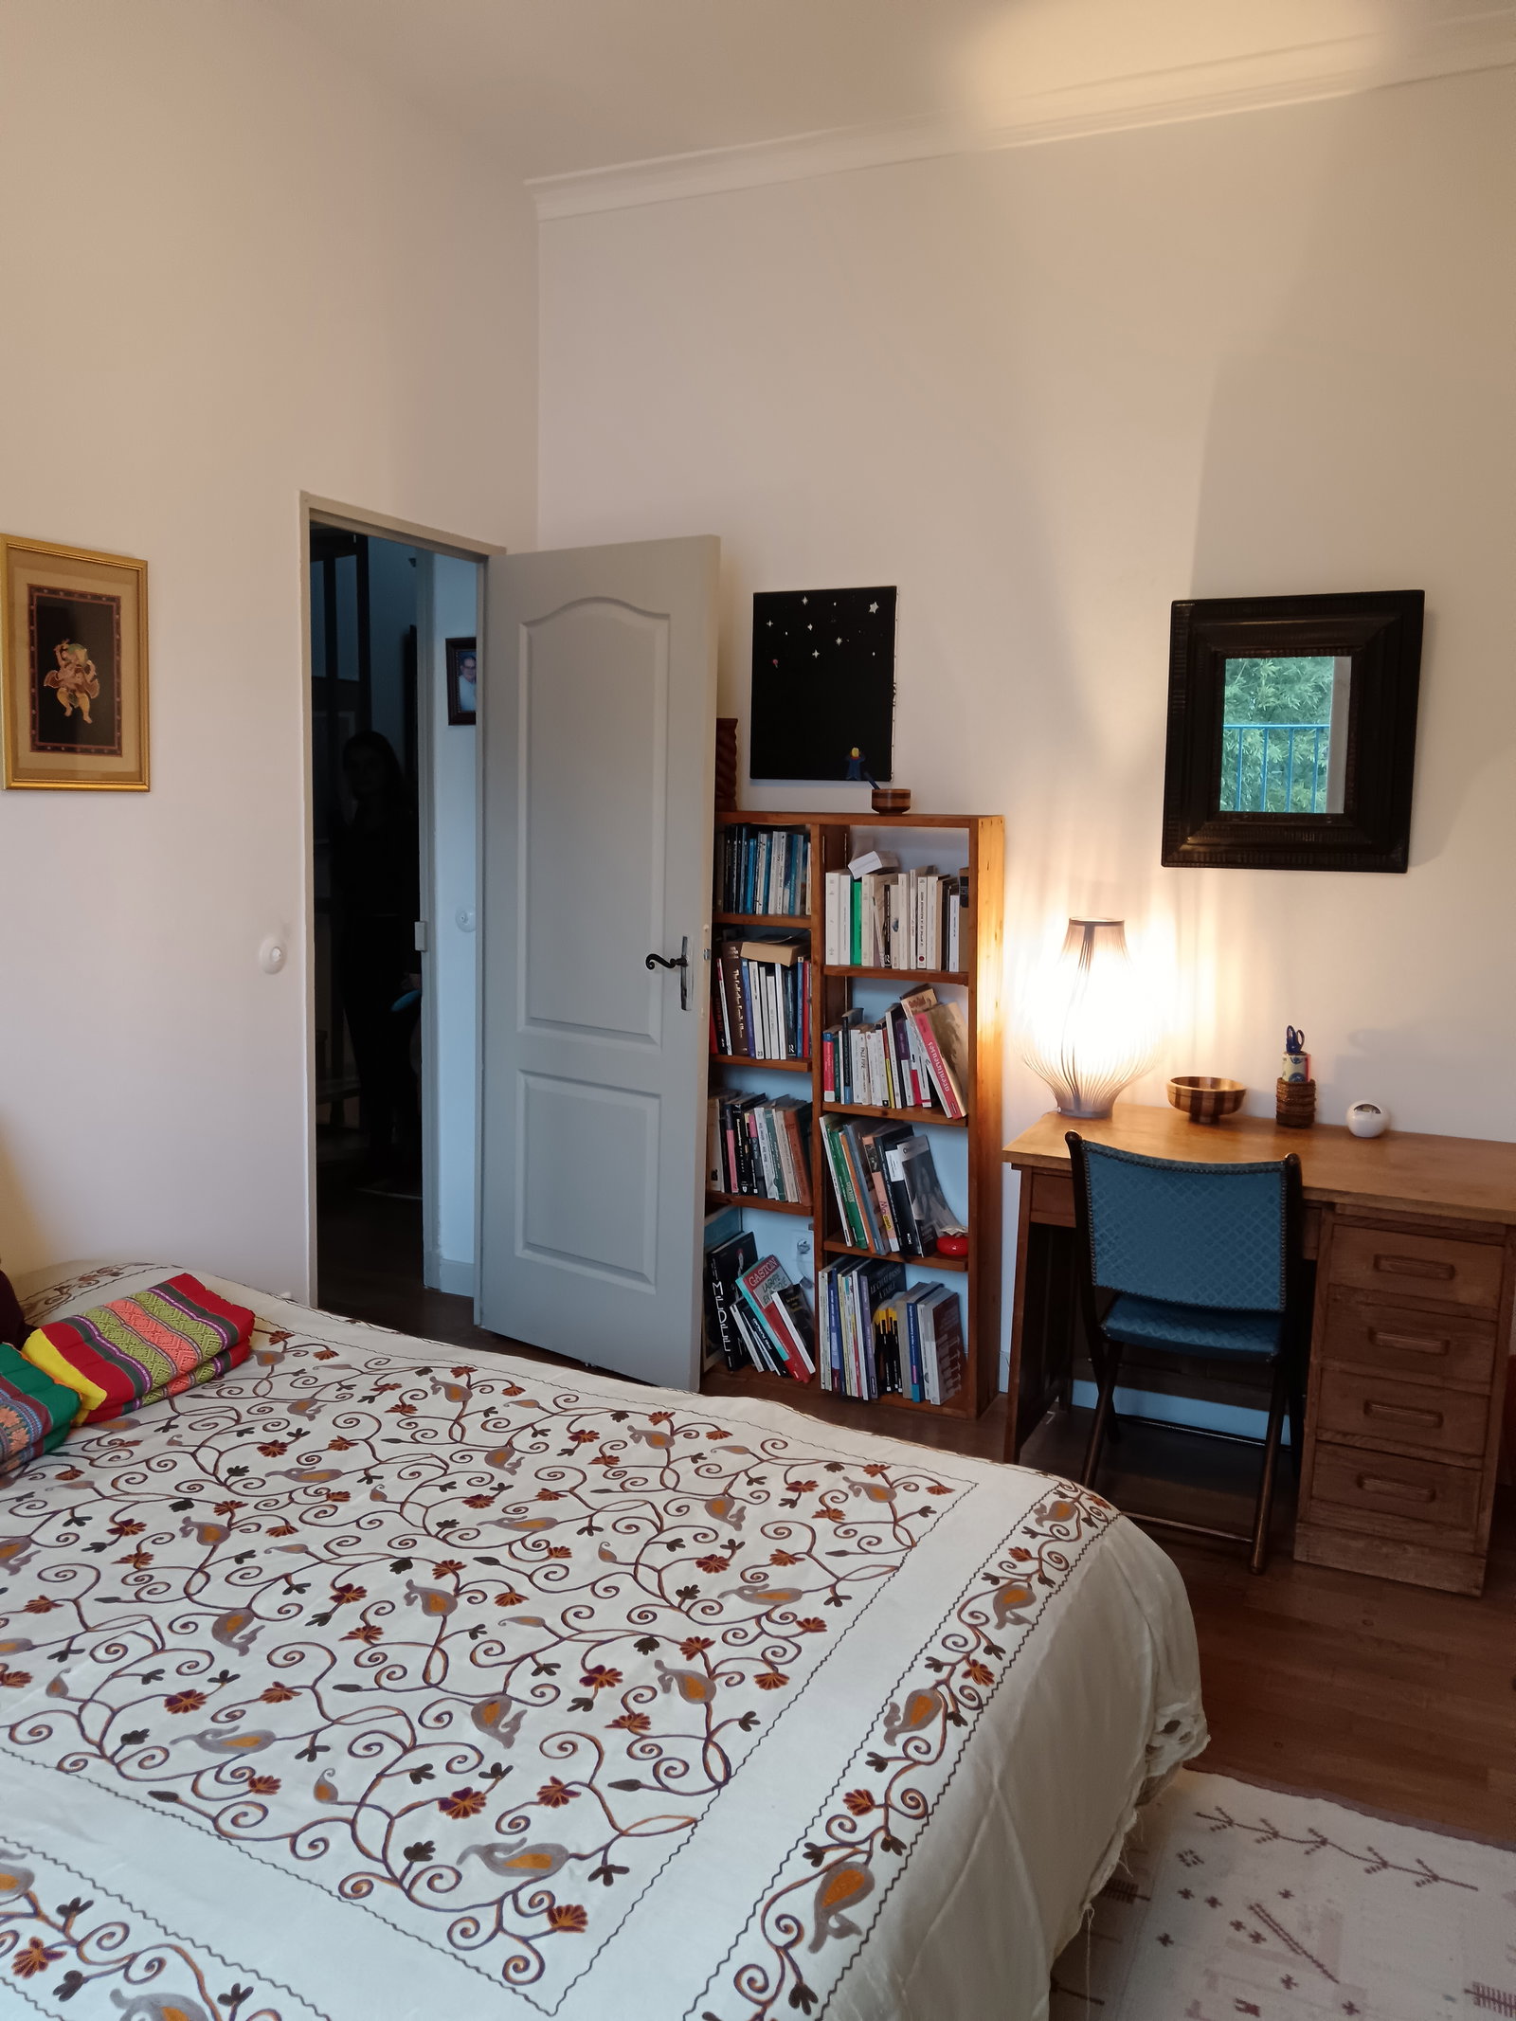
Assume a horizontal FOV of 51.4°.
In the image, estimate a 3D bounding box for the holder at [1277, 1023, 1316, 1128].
[{"bbox_3d":[1.208,0.146,3.521,0.088,0.226,0.088,4,7,23],"label":"holder"}]

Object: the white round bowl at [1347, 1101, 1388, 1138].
[{"bbox_3d":[1.333,0.232,3.438,0.090,0.078,0.090,4,7,23],"label":"white round bowl"}]

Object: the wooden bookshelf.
[{"bbox_3d":[0.223,0.229,3.905,0.743,1.408,0.213,4,7,23],"label":"wooden bookshelf"}]

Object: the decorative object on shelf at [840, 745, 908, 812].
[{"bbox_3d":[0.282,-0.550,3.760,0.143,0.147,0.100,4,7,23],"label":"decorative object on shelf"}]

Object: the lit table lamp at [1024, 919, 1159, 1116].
[{"bbox_3d":[0.755,0.014,3.581,0.321,0.454,0.321,4,7,23],"label":"lit table lamp"}]

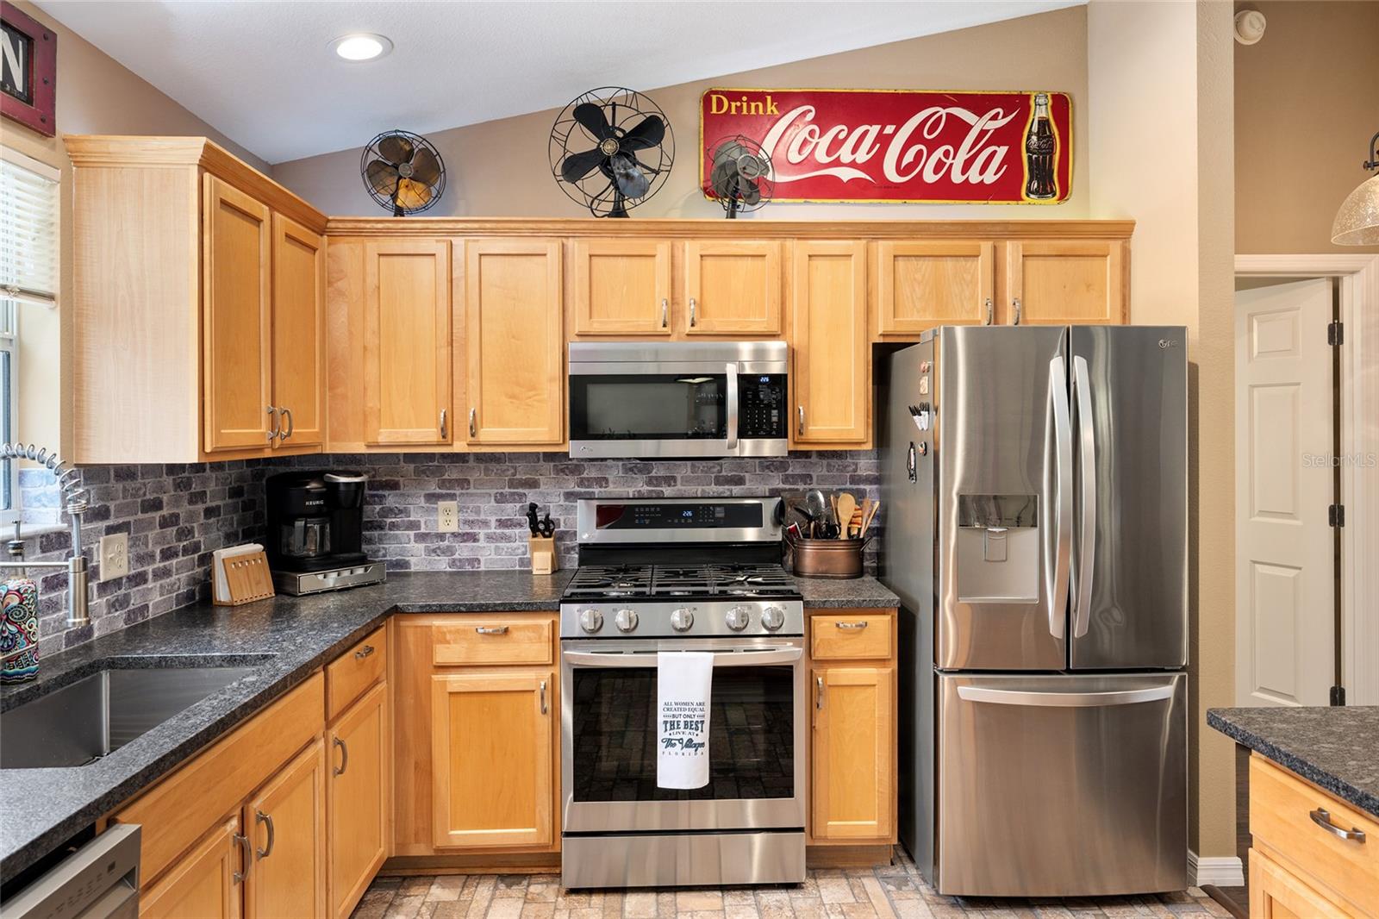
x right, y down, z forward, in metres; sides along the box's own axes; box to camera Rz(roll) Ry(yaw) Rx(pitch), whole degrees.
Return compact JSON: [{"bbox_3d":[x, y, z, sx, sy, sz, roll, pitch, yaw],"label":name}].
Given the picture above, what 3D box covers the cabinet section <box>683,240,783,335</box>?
[{"bbox_3d":[0.146,-0.597,3.337,0.348,0.329,0.310,0,1,-2],"label":"cabinet section"}]

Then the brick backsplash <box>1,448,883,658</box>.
[{"bbox_3d":[-0.403,0.205,2.840,2.325,0.465,1.435,0,1,-2],"label":"brick backsplash"}]

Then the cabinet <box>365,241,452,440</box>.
[{"bbox_3d":[-0.987,-0.408,3.358,0.301,0.718,0.320,0,1,-2],"label":"cabinet"}]

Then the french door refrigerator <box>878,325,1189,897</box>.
[{"bbox_3d":[1.120,0.456,3.137,0.756,1.733,0.800,0,1,-2],"label":"french door refrigerator"}]

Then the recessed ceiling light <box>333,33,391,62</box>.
[{"bbox_3d":[-0.980,-1.228,2.744,0.190,0.030,0.190,-12,1,-2],"label":"recessed ceiling light"}]

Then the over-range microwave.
[{"bbox_3d":[-0.042,-0.204,3.345,0.754,0.406,0.415,0,1,-2],"label":"over-range microwave"}]

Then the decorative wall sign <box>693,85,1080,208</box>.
[{"bbox_3d":[0.764,-1.207,3.552,1.456,0.436,0.025,0,1,-2],"label":"decorative wall sign"}]

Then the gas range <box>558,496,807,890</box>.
[{"bbox_3d":[-0.025,0.741,3.191,0.761,1.173,0.750,0,1,-2],"label":"gas range"}]

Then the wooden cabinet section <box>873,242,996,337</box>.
[{"bbox_3d":[0.851,-0.601,3.362,0.424,0.328,0.310,0,1,-2],"label":"wooden cabinet section"}]

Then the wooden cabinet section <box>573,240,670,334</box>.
[{"bbox_3d":[-0.236,-0.595,3.323,0.347,0.333,0.310,0,1,-2],"label":"wooden cabinet section"}]

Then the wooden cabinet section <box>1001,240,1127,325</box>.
[{"bbox_3d":[1.311,-0.607,3.379,0.447,0.328,0.310,0,1,-2],"label":"wooden cabinet section"}]

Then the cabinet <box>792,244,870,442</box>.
[{"bbox_3d":[0.492,-0.412,3.405,0.274,0.725,0.320,0,1,-2],"label":"cabinet"}]

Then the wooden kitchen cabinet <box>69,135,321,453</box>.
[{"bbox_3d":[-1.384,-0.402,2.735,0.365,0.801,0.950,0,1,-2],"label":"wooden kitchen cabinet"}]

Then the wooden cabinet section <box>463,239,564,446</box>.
[{"bbox_3d":[-0.610,-0.405,3.313,0.344,0.707,0.310,0,1,-2],"label":"wooden cabinet section"}]

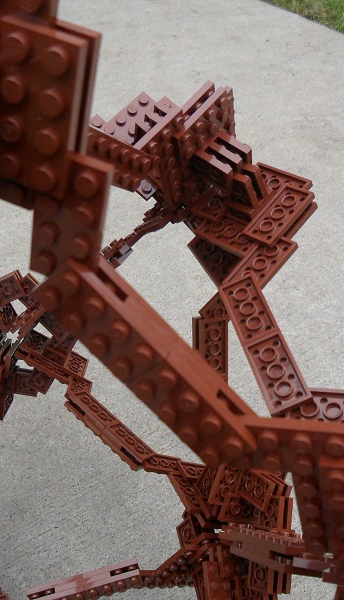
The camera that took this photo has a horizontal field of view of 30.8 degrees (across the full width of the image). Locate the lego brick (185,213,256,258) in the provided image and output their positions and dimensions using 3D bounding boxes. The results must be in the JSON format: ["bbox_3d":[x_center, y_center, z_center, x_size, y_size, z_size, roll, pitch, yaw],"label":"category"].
[{"bbox_3d":[0.027,-0.030,0.282,0.032,0.005,0.016,30,72,39],"label":"lego brick"}]

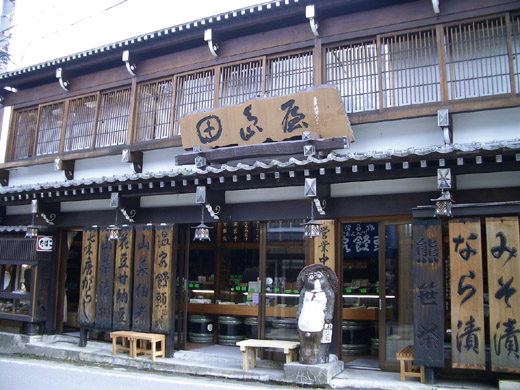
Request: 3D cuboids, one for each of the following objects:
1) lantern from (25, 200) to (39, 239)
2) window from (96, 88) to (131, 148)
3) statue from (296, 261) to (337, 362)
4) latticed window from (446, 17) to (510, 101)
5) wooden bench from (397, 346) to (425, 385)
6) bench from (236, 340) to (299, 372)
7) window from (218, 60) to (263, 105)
[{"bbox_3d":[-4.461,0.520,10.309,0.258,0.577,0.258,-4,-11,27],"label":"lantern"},{"bbox_3d":[-2.973,-1.557,10.631,0.892,1.206,0.070,-3,-9,28],"label":"window"},{"bbox_3d":[0.776,1.602,7.160,0.500,1.309,0.450,-3,-9,28],"label":"statue"},{"bbox_3d":[3.056,-1.916,7.385,0.855,1.172,0.070,-3,-9,28],"label":"latticed window"},{"bbox_3d":[1.998,2.143,6.653,0.350,0.355,0.772,-4,-11,27],"label":"wooden bench"},{"bbox_3d":[0.131,2.216,7.169,0.832,0.360,0.426,-3,-9,28],"label":"bench"},{"bbox_3d":[-0.348,-1.646,8.722,0.927,1.185,0.070,-4,-11,27],"label":"window"}]

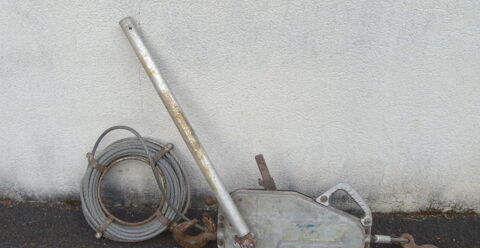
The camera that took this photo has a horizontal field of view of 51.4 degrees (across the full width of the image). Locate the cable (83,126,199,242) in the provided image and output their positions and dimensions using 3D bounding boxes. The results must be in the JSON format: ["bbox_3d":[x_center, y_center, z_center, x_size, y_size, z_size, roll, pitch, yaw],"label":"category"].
[{"bbox_3d":[-0.310,0.182,1.505,0.330,0.340,0.075,1,-4,1],"label":"cable"}]

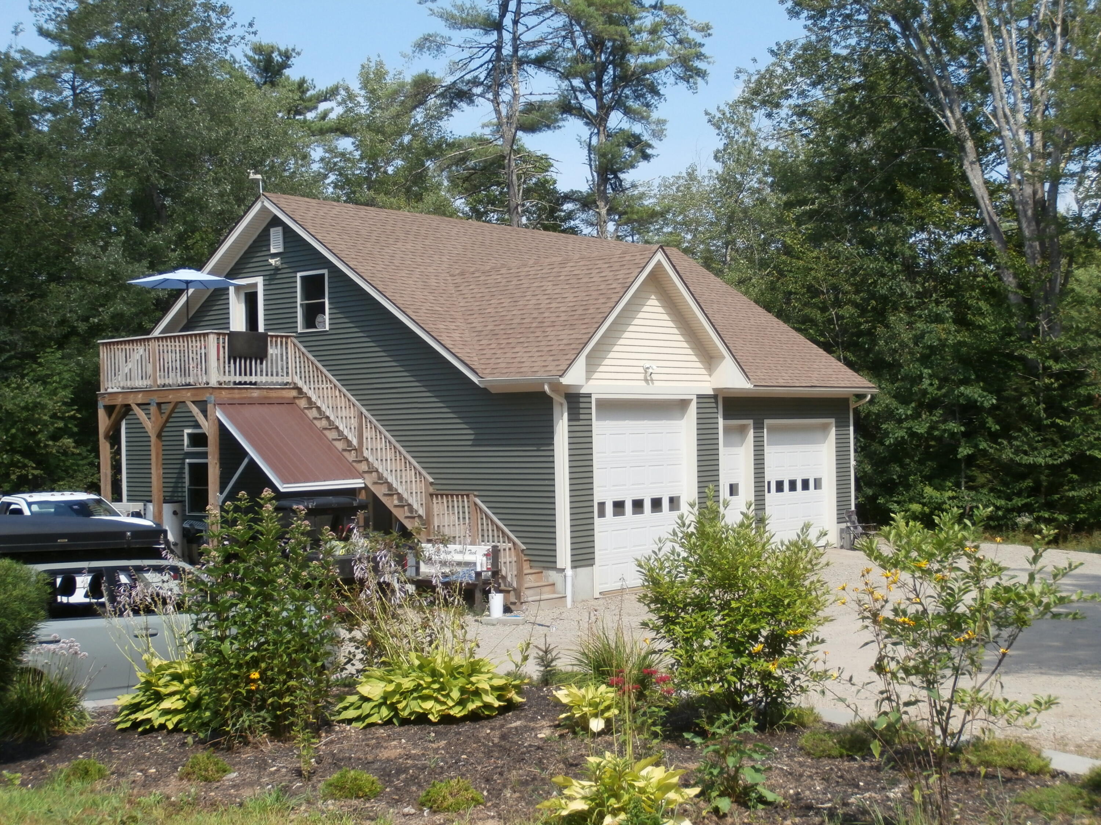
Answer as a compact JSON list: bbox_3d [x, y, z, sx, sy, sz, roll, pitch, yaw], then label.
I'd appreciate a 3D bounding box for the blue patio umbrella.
[{"bbox_3d":[-7.266,-1.654,29.980,2.260,2.475,2.260,-2,-1,40],"label":"blue patio umbrella"}]

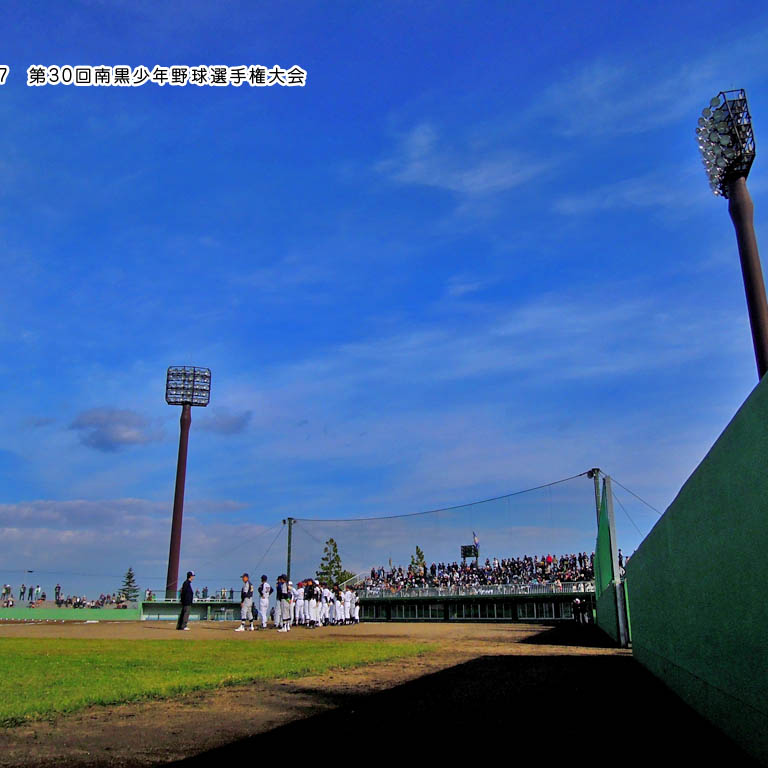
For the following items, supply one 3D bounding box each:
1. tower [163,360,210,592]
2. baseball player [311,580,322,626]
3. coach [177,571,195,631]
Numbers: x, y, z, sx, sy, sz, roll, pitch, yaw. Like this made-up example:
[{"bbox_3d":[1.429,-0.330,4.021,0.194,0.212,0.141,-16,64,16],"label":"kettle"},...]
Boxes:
[{"bbox_3d":[-24.782,11.769,86.546,5.600,29.300,2.300,3,-18,-8],"label":"tower"},{"bbox_3d":[-2.479,8.119,26.276,0.400,1.634,0.480,-13,-22,35],"label":"baseball player"},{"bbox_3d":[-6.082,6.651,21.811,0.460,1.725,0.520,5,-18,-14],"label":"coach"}]

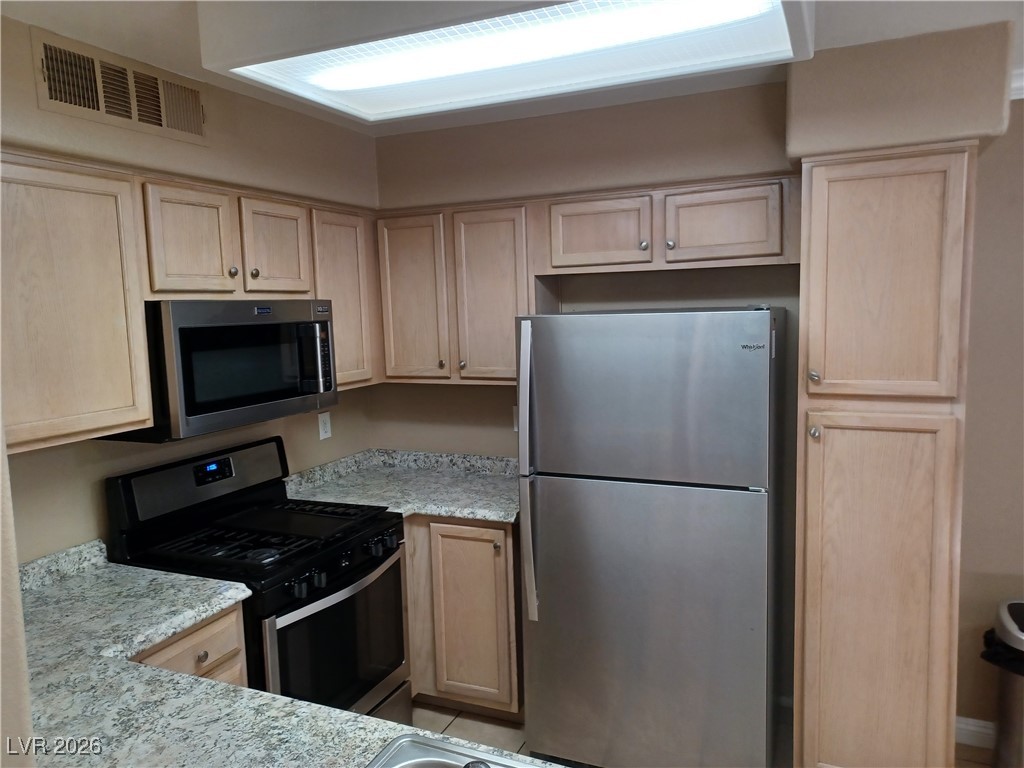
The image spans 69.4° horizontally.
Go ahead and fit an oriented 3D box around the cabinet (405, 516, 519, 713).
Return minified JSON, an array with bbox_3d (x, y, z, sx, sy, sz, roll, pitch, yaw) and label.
[{"bbox_3d":[-0.083,0.920,3.283,0.475,0.835,0.610,1,7,24],"label":"cabinet"}]

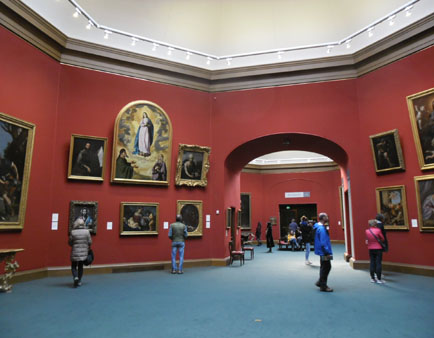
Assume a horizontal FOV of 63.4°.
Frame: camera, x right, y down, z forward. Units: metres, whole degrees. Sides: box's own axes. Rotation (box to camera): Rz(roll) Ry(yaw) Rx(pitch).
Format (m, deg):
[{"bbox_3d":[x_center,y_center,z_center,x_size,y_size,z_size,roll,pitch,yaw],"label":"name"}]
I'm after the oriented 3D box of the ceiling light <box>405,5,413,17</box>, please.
[{"bbox_3d":[4.905,-4.060,8.996,0.200,0.280,0.200,4,-10,-29],"label":"ceiling light"}]

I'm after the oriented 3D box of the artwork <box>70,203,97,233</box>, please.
[{"bbox_3d":[-4.082,1.511,10.763,0.769,0.992,0.099,5,-8,-29],"label":"artwork"}]

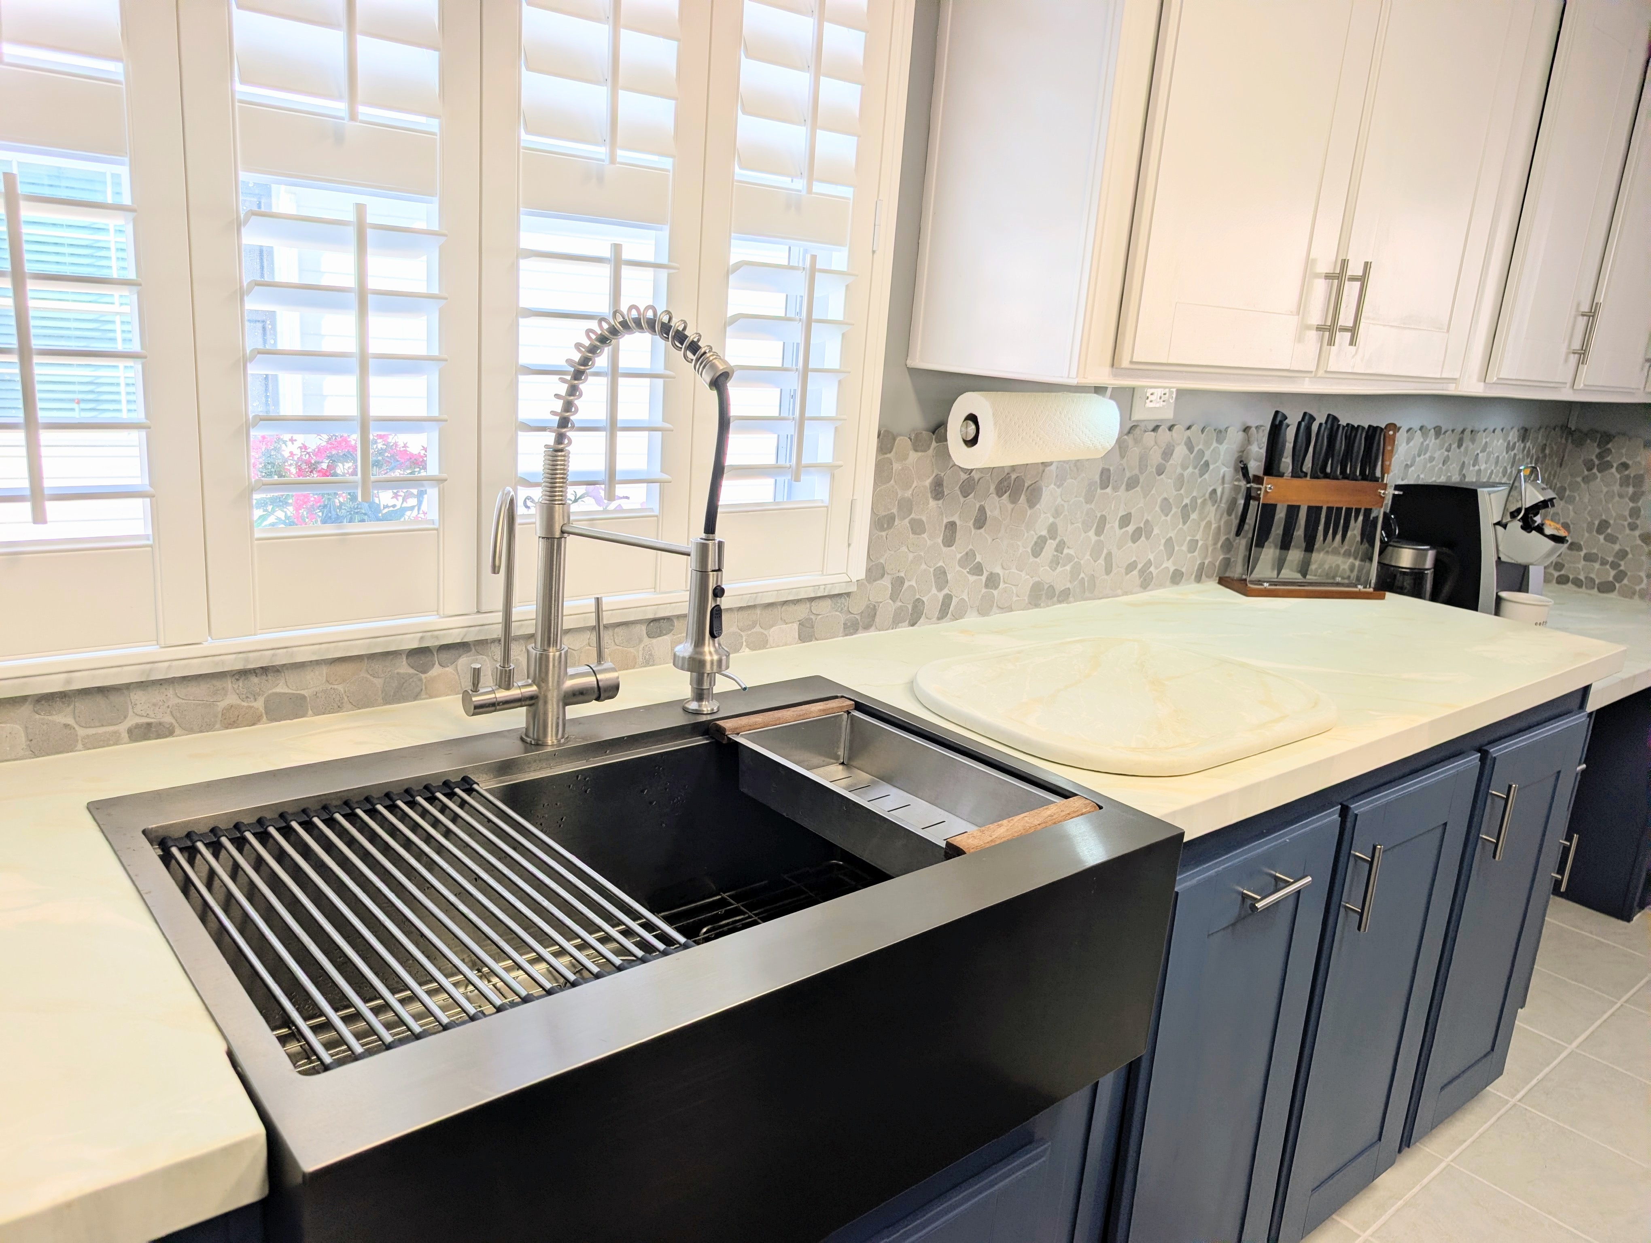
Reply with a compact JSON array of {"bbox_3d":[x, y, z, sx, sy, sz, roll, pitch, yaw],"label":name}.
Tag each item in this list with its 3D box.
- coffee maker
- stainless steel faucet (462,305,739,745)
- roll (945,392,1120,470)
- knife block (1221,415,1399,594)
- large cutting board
[{"bbox_3d":[1.438,-0.129,2.539,0.250,0.355,0.330,-8,18,-39],"label":"coffee maker"},{"bbox_3d":[-0.213,-0.079,1.134,0.261,0.458,0.189,13,17,31],"label":"stainless steel faucet"},{"bbox_3d":[0.323,-0.297,1.764,0.268,0.110,0.110,-8,19,-36],"label":"roll"},{"bbox_3d":[0.974,-0.231,2.281,0.307,0.353,0.120,1,15,-12],"label":"knife block"},{"bbox_3d":[0.391,0.095,1.516,0.530,0.025,0.425,-8,18,-39],"label":"large cutting board"}]

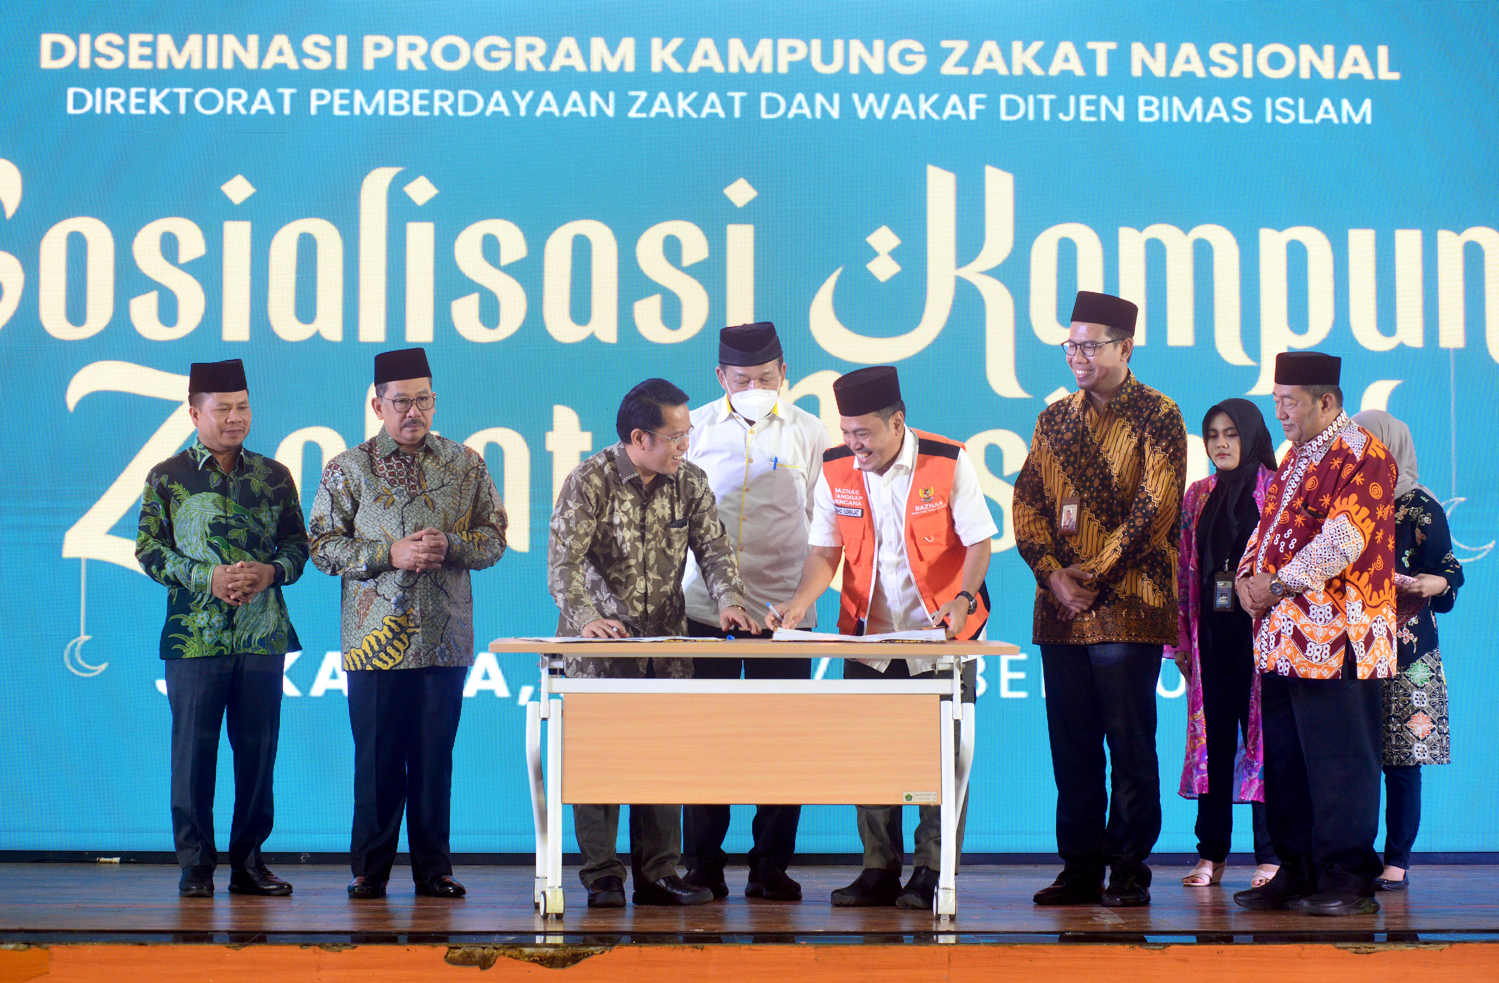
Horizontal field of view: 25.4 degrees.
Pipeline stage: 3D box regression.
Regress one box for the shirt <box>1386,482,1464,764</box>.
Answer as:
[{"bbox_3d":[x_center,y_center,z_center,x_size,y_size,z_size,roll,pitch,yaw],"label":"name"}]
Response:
[{"bbox_3d":[2.094,0.426,10.554,0.340,0.879,0.390,1,-1,-35],"label":"shirt"}]

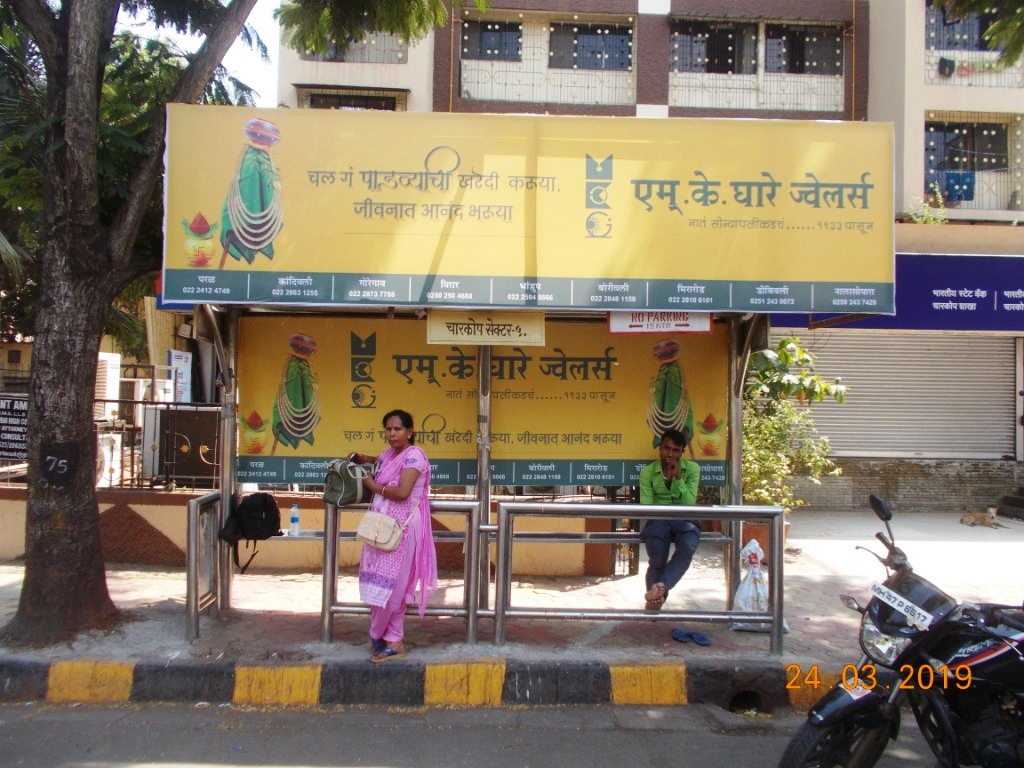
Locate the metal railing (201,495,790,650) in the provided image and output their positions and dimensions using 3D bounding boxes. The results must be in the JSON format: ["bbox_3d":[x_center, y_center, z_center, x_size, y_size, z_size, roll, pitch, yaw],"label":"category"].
[{"bbox_3d":[-0.170,1.250,5.180,3.900,0.950,0.450,1,-2,0],"label":"metal railing"}]

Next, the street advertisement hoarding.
[{"bbox_3d":[0.130,-1.100,4.940,4.620,1.250,0.150,1,-2,-2],"label":"street advertisement hoarding"}]

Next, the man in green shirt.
[{"bbox_3d":[1.170,1.000,5.720,0.470,1.320,0.660,1,-2,7],"label":"man in green shirt"}]

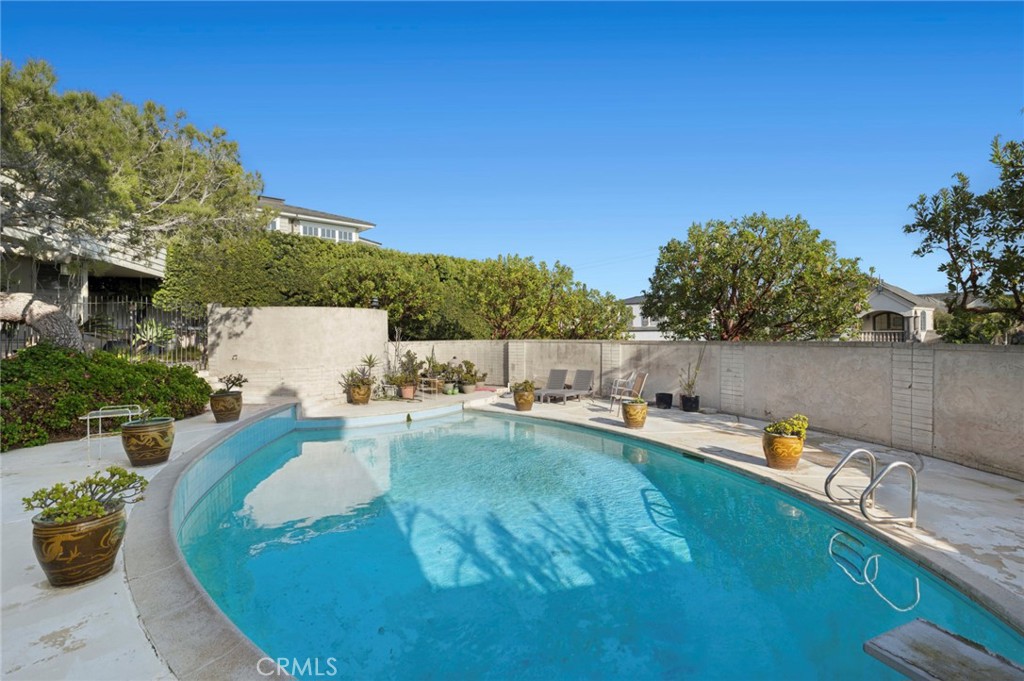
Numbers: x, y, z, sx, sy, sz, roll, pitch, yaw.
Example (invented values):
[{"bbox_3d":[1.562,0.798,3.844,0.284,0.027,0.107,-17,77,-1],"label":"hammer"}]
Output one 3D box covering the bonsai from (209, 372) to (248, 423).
[{"bbox_3d":[-4.480,0.930,7.230,0.500,0.740,0.480,0,0,-32],"label":"bonsai"}]

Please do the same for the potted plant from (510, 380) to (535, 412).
[{"bbox_3d":[0.250,1.310,10.800,0.540,0.740,0.520,0,0,1],"label":"potted plant"}]

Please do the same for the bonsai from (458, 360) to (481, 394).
[{"bbox_3d":[-1.220,1.040,13.050,0.620,0.920,0.580,0,0,-5],"label":"bonsai"}]

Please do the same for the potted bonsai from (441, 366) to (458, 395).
[{"bbox_3d":[-1.790,1.110,13.050,0.530,0.820,0.510,0,0,-8],"label":"potted bonsai"}]

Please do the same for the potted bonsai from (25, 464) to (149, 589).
[{"bbox_3d":[-2.360,1.030,2.530,0.500,0.550,0.450,0,0,-43],"label":"potted bonsai"}]

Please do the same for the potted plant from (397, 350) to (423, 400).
[{"bbox_3d":[-2.690,0.910,11.900,0.660,1.230,0.620,0,0,-13],"label":"potted plant"}]

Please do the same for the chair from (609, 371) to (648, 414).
[{"bbox_3d":[2.620,1.210,10.220,0.680,0.930,0.620,0,0,-7],"label":"chair"}]

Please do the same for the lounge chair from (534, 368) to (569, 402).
[{"bbox_3d":[0.990,1.270,12.950,0.650,0.800,1.900,0,0,33],"label":"lounge chair"}]

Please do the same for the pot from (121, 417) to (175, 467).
[{"bbox_3d":[-3.810,1.080,4.790,0.450,0.440,0.450,0,0,-38],"label":"pot"}]

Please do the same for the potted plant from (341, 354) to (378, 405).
[{"bbox_3d":[-3.650,0.950,10.950,0.820,1.140,0.780,0,0,-18],"label":"potted plant"}]

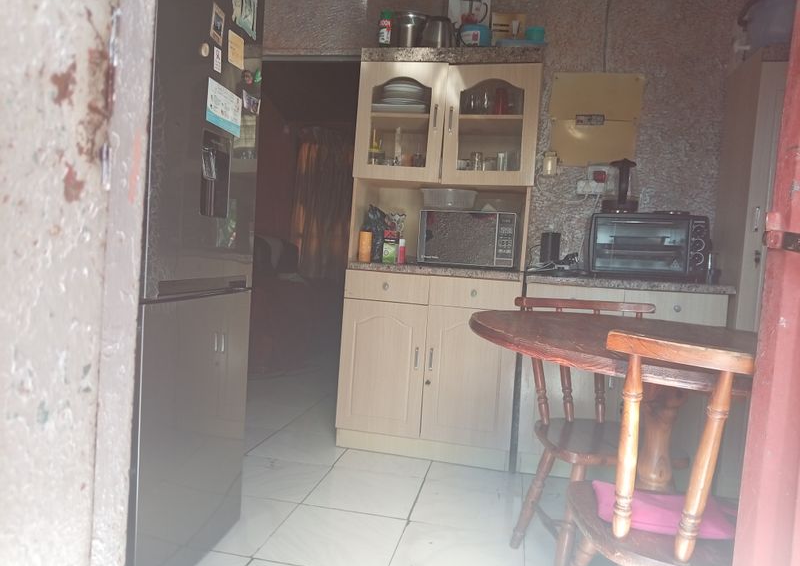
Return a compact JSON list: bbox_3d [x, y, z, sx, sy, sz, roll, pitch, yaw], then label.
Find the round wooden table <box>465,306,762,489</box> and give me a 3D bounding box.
[{"bbox_3d":[0.620,0.518,1.411,0.967,0.781,0.967,4,2,0],"label":"round wooden table"}]

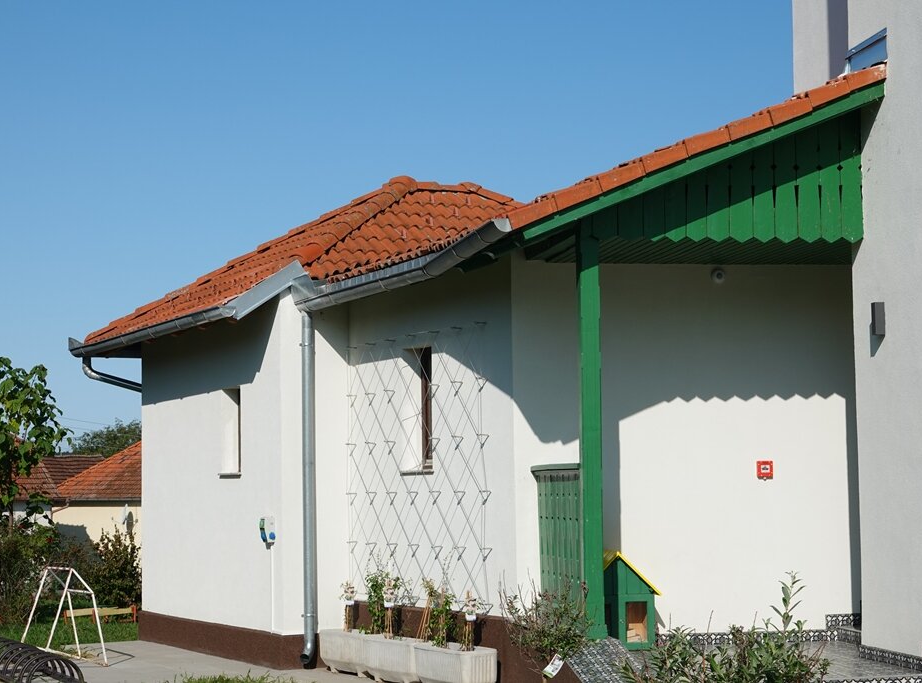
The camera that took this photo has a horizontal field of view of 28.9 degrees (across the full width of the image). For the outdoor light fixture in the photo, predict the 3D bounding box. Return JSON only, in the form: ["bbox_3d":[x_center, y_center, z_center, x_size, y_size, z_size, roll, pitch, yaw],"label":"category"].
[{"bbox_3d":[3.289,-0.174,14.135,0.078,0.261,0.085,0,-5,-11],"label":"outdoor light fixture"}]

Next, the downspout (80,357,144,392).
[{"bbox_3d":[-3.909,0.370,20.215,0.866,0.435,0.160,-3,-5,23],"label":"downspout"}]

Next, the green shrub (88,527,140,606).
[{"bbox_3d":[-4.681,3.112,24.636,0.880,1.188,0.850,-1,-5,0],"label":"green shrub"}]

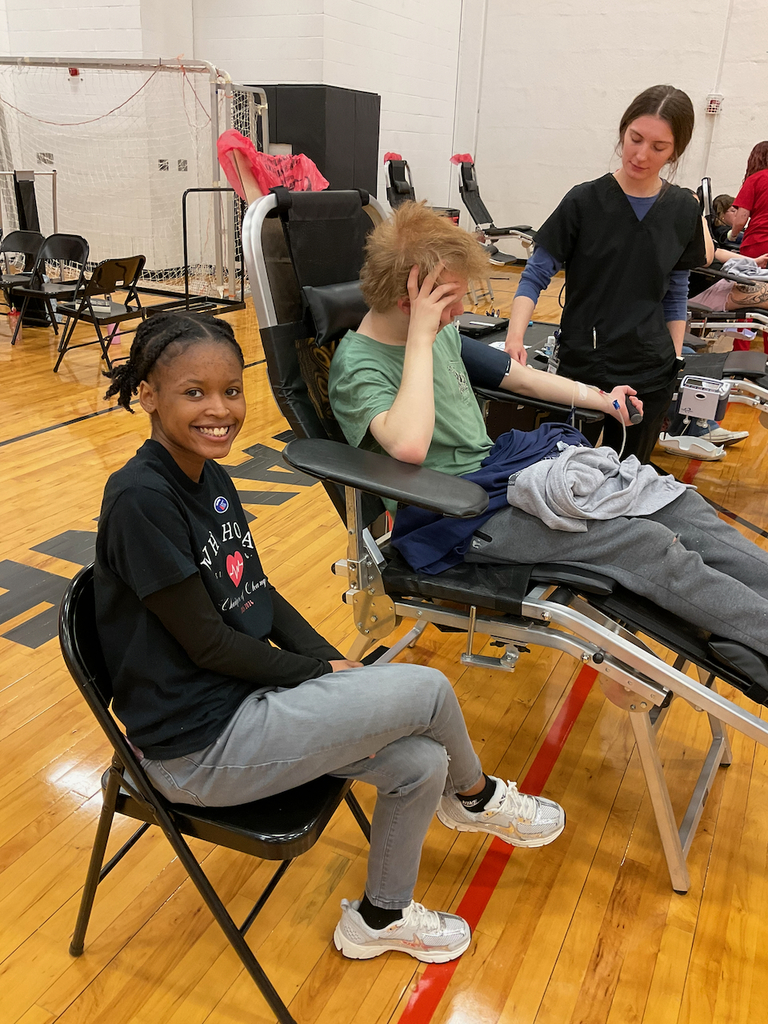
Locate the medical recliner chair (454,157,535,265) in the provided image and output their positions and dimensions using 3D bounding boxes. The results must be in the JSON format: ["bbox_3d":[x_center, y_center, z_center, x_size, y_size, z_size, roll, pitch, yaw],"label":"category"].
[{"bbox_3d":[1.630,-3.659,10.881,1.500,1.350,0.680,15,26,27],"label":"medical recliner chair"}]

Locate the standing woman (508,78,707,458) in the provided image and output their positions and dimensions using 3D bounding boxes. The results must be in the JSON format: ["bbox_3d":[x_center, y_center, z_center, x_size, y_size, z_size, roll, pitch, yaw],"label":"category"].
[{"bbox_3d":[0.599,-0.347,2.506,0.500,1.600,0.360,10,24,16],"label":"standing woman"}]

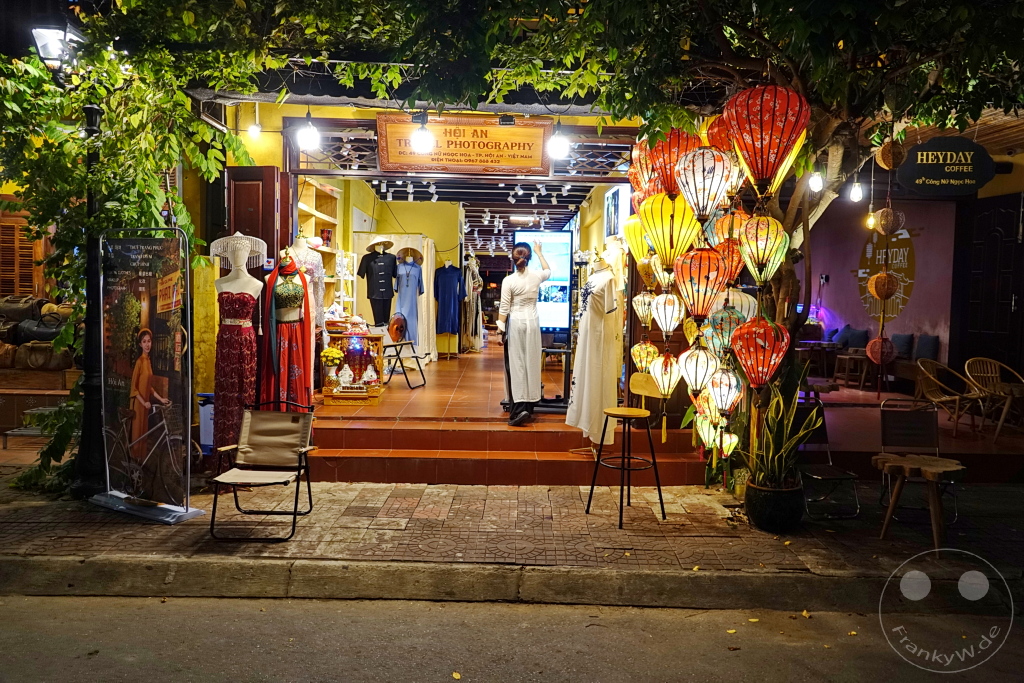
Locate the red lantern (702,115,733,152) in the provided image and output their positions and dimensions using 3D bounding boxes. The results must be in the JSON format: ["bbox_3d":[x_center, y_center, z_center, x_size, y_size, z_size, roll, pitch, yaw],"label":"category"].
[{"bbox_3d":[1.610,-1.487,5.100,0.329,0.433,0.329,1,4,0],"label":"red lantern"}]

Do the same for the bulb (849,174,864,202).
[{"bbox_3d":[2.296,-1.020,4.550,0.078,0.185,0.078,1,4,0],"label":"bulb"}]

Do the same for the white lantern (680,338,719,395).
[{"bbox_3d":[1.305,0.188,4.750,0.292,0.369,0.292,1,4,0],"label":"white lantern"}]

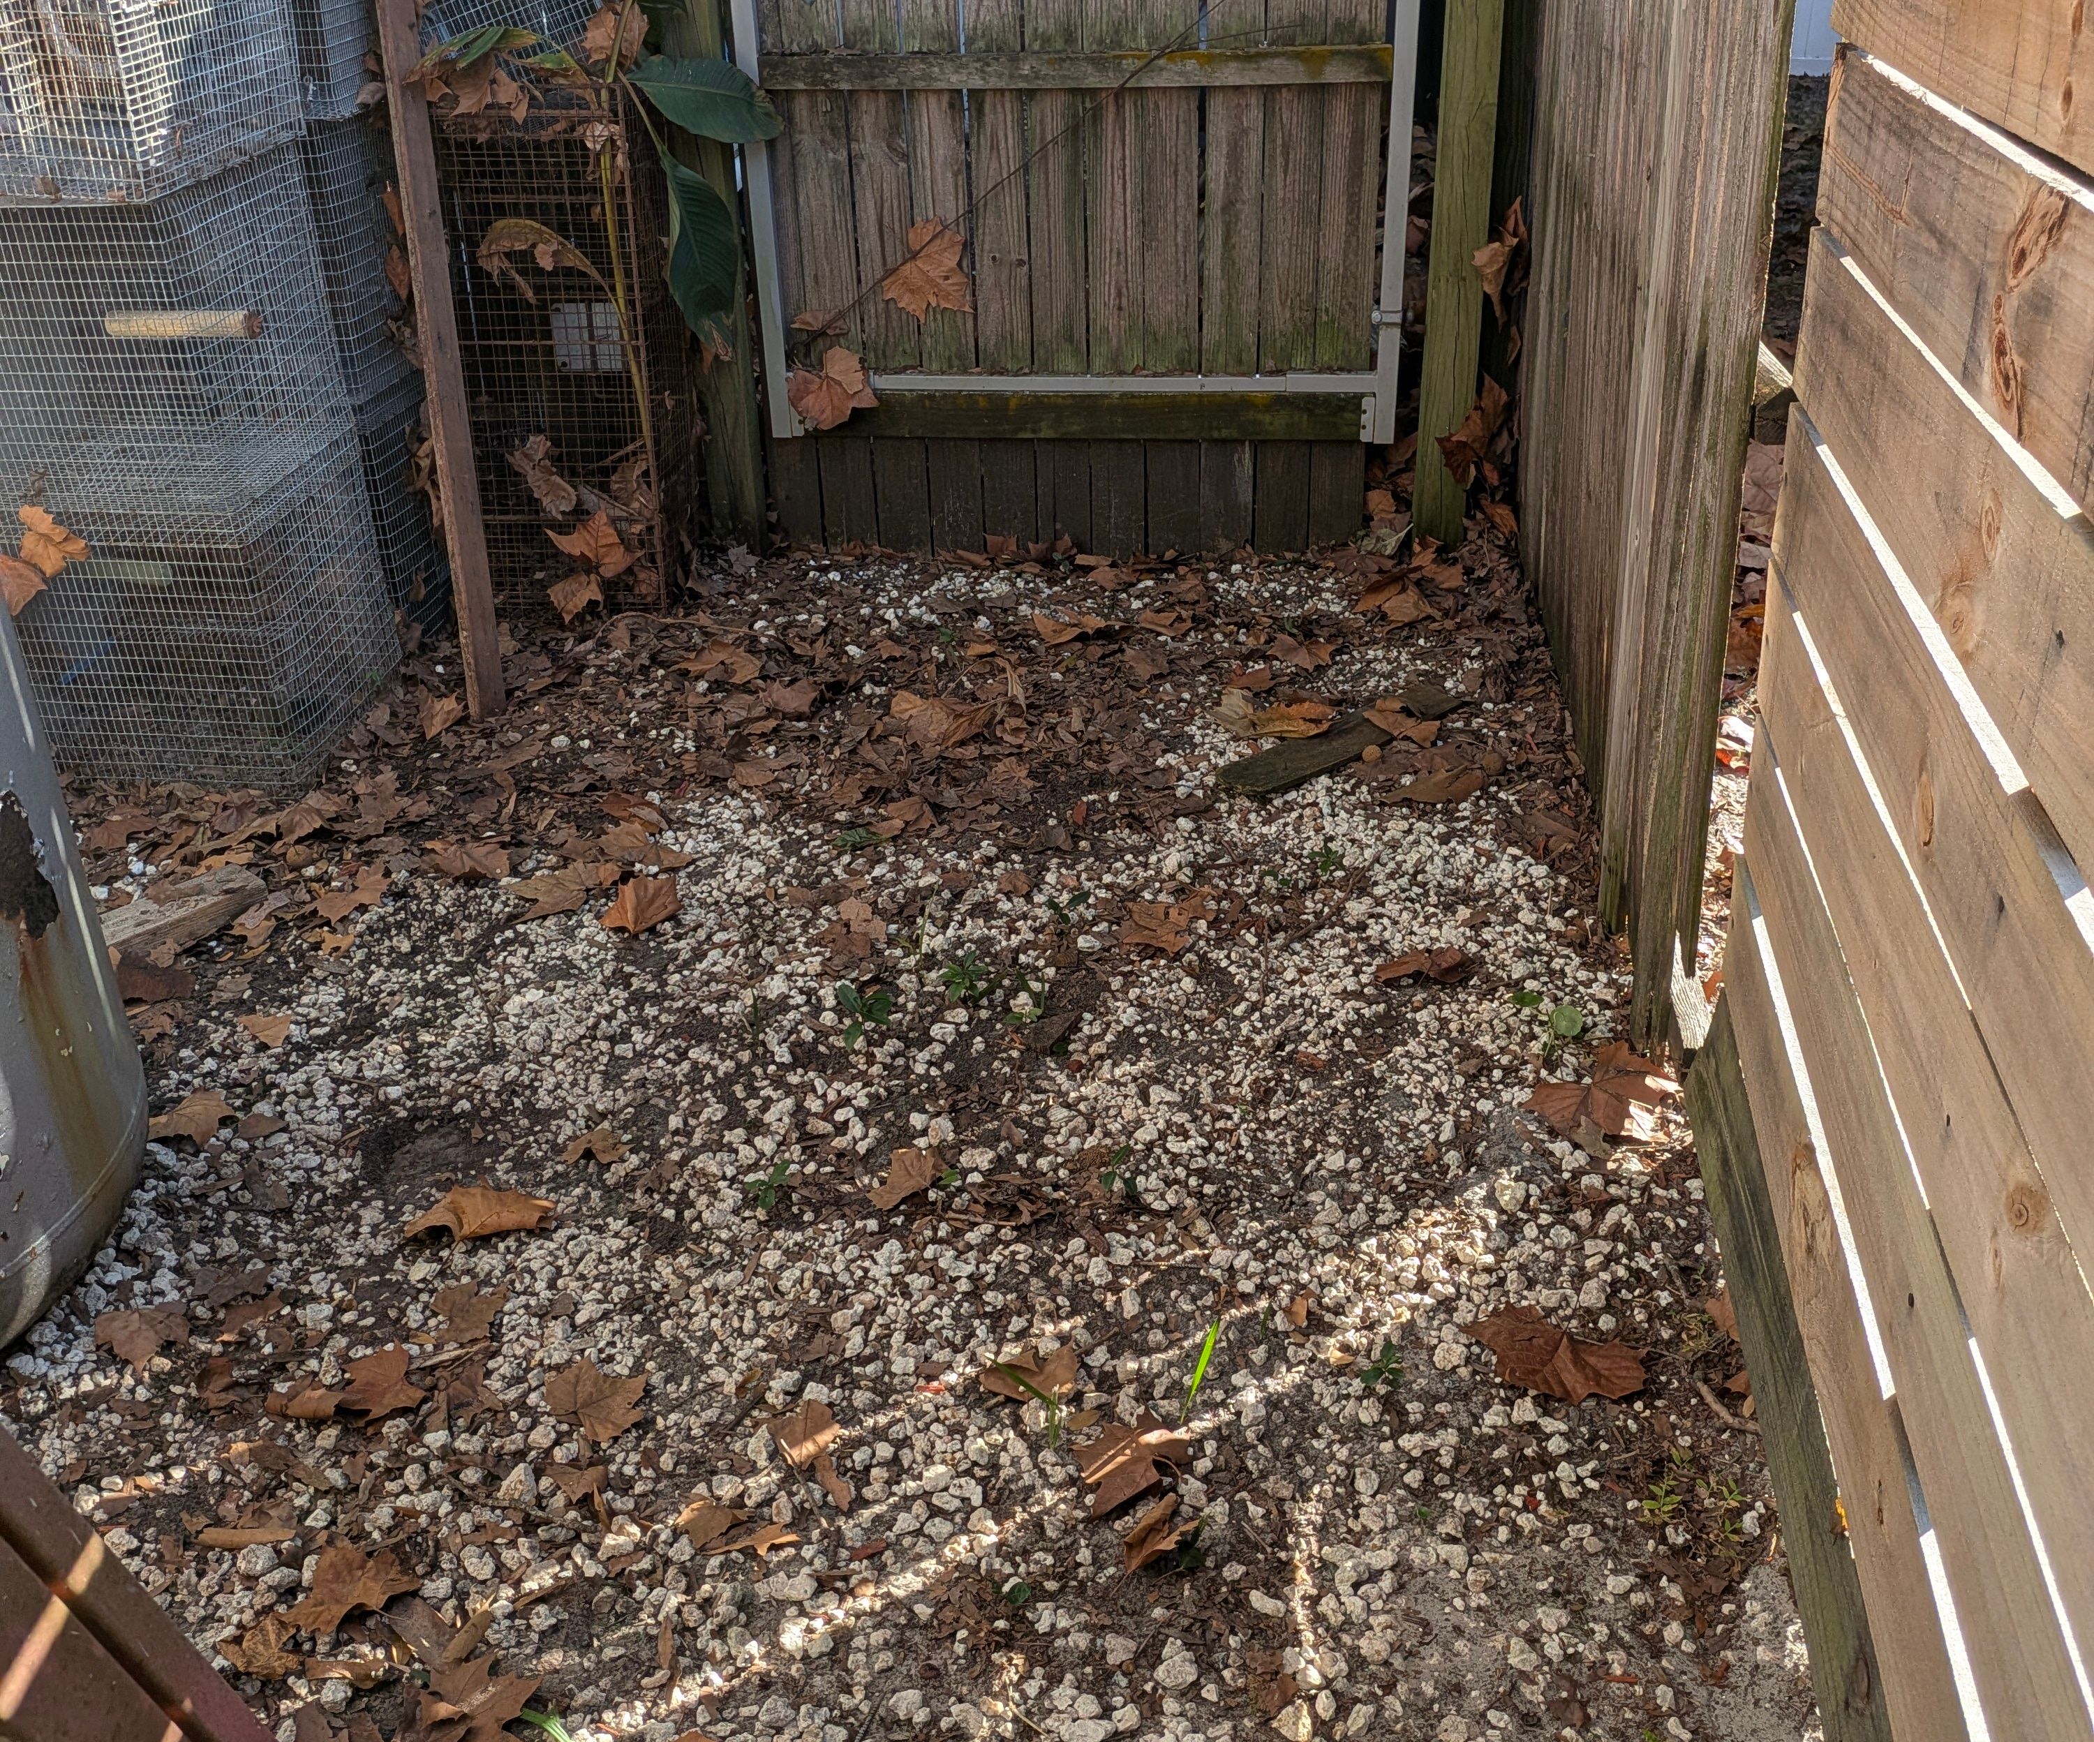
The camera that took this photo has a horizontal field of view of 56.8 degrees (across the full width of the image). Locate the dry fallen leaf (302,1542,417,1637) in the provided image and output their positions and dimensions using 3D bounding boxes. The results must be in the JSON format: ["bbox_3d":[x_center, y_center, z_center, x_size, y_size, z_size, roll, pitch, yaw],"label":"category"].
[{"bbox_3d":[-0.552,0.576,1.558,0.090,0.035,0.076,-2,27,0],"label":"dry fallen leaf"}]

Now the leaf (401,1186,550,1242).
[{"bbox_3d":[-0.580,0.347,1.983,0.150,0.045,0.057,-2,27,0],"label":"leaf"}]

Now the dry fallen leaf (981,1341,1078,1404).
[{"bbox_3d":[-0.016,0.455,1.760,0.090,0.035,0.054,-2,27,0],"label":"dry fallen leaf"}]

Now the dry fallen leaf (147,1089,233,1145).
[{"bbox_3d":[-0.950,0.271,2.142,0.112,0.040,0.077,-2,28,0],"label":"dry fallen leaf"}]

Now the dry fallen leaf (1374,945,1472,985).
[{"bbox_3d":[0.463,0.114,2.386,0.119,0.030,0.052,-2,27,0],"label":"dry fallen leaf"}]

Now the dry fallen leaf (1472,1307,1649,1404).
[{"bbox_3d":[0.455,0.429,1.737,0.160,0.045,0.100,20,35,35],"label":"dry fallen leaf"}]

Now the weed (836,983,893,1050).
[{"bbox_3d":[-0.217,0.171,2.288,0.065,0.055,0.072,-2,27,0],"label":"weed"}]

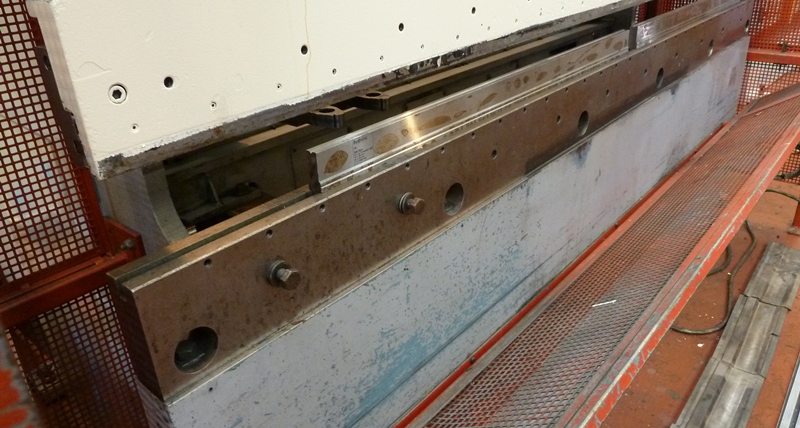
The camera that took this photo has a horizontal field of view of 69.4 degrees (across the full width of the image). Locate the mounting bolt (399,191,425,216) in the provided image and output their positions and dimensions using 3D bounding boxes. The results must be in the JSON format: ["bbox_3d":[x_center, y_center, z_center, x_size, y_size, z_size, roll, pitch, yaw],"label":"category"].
[{"bbox_3d":[0.026,-0.017,1.075,0.035,0.040,0.039,15,32,39],"label":"mounting bolt"}]

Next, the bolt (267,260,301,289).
[{"bbox_3d":[-0.172,0.095,0.874,0.035,0.040,0.039,15,32,39],"label":"bolt"}]

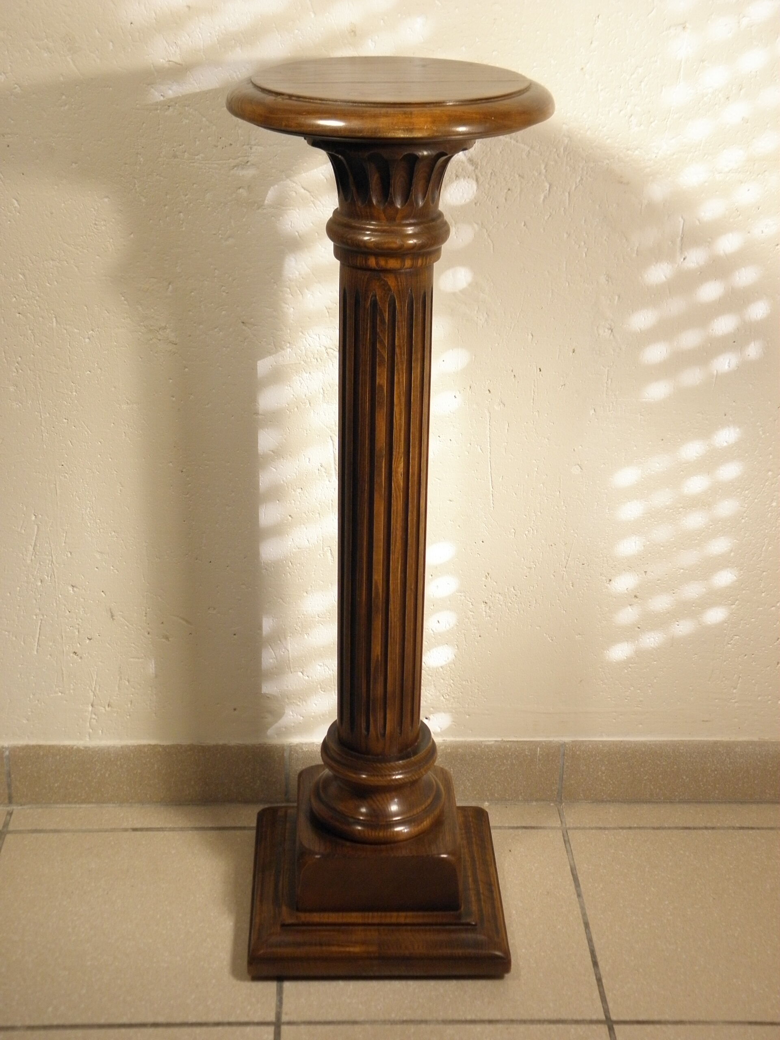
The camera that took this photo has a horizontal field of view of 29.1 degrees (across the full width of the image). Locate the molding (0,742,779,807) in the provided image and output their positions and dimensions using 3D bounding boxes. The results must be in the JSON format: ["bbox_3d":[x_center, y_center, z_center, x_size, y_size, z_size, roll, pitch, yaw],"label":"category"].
[{"bbox_3d":[0.005,0.282,1.690,0.873,0.081,0.011,0,25,-2],"label":"molding"}]

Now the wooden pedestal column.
[{"bbox_3d":[-0.007,0.017,1.382,0.265,0.820,0.265,0,25,-2],"label":"wooden pedestal column"}]

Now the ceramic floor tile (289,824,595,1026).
[{"bbox_3d":[0.045,0.408,1.528,0.302,0.010,0.302,0,25,-2],"label":"ceramic floor tile"}]

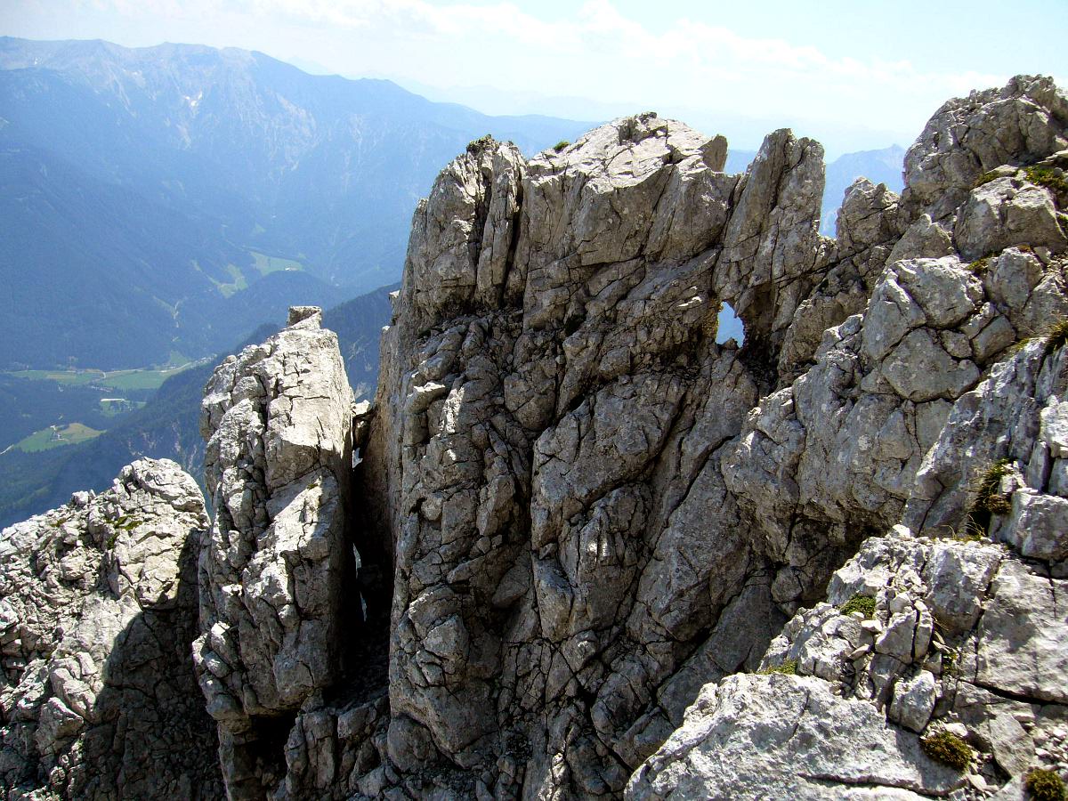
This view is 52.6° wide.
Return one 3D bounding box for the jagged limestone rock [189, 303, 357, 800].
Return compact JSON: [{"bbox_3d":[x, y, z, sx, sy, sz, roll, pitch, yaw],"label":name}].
[{"bbox_3d":[-2.464,1.388,10.391,1.450,4.503,1.900,-4,15,-14],"label":"jagged limestone rock"}]

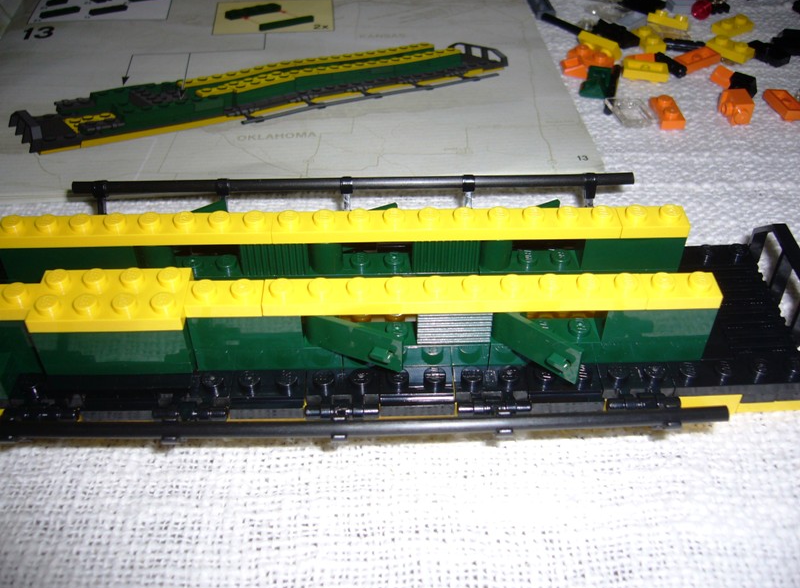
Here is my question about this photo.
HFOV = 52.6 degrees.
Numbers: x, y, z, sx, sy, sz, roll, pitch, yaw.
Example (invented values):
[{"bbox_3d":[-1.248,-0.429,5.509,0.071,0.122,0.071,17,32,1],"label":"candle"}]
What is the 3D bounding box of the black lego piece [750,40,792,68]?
[{"bbox_3d":[0.139,-0.092,0.307,0.008,0.004,0.015,-31,50,-28],"label":"black lego piece"}]

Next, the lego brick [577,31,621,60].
[{"bbox_3d":[0.076,-0.094,0.309,0.016,0.008,0.005,33,88,33],"label":"lego brick"}]

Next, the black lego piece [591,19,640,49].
[{"bbox_3d":[0.086,-0.103,0.322,0.008,0.005,0.016,-29,49,-28],"label":"black lego piece"}]

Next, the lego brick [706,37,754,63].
[{"bbox_3d":[0.126,-0.093,0.308,0.016,0.005,0.008,33,52,31],"label":"lego brick"}]

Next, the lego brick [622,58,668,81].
[{"bbox_3d":[0.090,-0.082,0.298,0.016,0.005,0.008,8,43,11],"label":"lego brick"}]

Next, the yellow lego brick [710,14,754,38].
[{"bbox_3d":[0.134,-0.108,0.325,0.016,0.005,0.008,-27,48,-25],"label":"yellow lego brick"}]

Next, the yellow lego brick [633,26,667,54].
[{"bbox_3d":[0.098,-0.100,0.317,0.008,0.005,0.016,-12,43,-11],"label":"yellow lego brick"}]

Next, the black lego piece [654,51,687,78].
[{"bbox_3d":[0.101,-0.086,0.303,0.005,0.004,0.015,-15,44,-15],"label":"black lego piece"}]

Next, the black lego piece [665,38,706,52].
[{"bbox_3d":[0.110,-0.096,0.313,0.016,0.004,0.004,9,43,10],"label":"black lego piece"}]

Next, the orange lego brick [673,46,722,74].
[{"bbox_3d":[0.111,-0.087,0.303,0.016,0.005,0.008,-21,46,-21],"label":"orange lego brick"}]

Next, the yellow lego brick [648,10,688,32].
[{"bbox_3d":[0.109,-0.110,0.326,0.016,0.005,0.008,20,23,17],"label":"yellow lego brick"}]

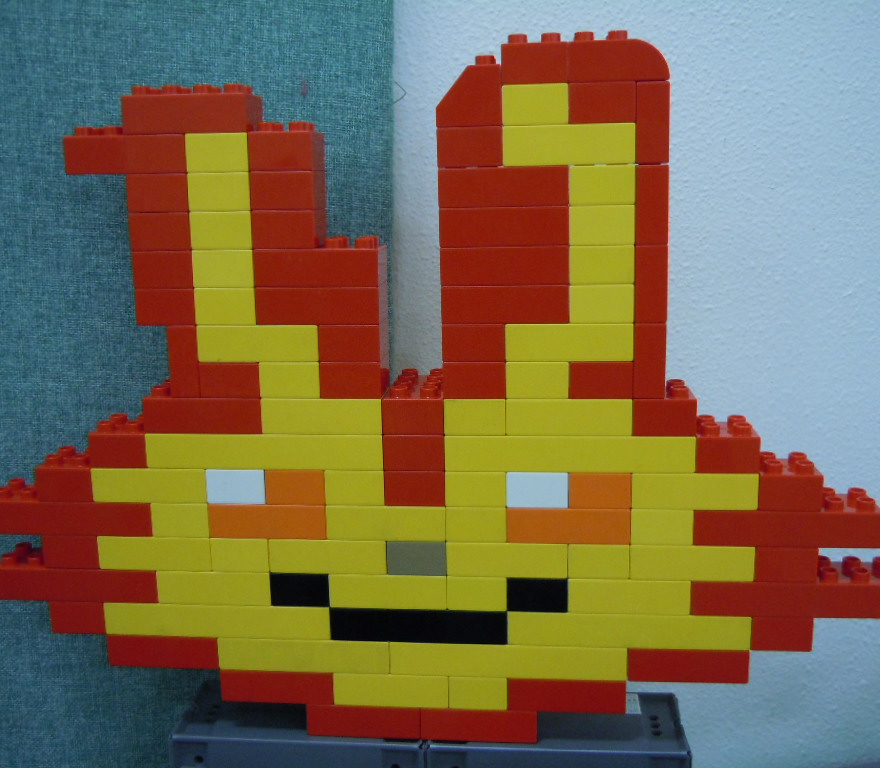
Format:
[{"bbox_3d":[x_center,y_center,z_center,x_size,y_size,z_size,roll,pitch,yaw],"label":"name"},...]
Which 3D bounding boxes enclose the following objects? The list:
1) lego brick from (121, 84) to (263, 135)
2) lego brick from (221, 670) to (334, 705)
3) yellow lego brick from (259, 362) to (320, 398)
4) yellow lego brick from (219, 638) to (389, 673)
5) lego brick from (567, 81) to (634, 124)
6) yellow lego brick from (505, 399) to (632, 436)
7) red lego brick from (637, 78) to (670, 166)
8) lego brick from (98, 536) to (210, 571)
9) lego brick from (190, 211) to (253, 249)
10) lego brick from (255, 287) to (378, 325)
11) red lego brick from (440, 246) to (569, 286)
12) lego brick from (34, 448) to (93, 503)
[{"bbox_3d":[-0.126,-0.140,0.517,0.064,0.023,0.032,0,11,5],"label":"lego brick"},{"bbox_3d":[-0.089,0.165,0.575,0.064,0.021,0.032,0,11,6],"label":"lego brick"},{"bbox_3d":[-0.077,-0.006,0.539,0.032,0.021,0.032,0,11,5],"label":"yellow lego brick"},{"bbox_3d":[-0.074,0.146,0.570,0.096,0.021,0.032,0,11,5],"label":"yellow lego brick"},{"bbox_3d":[0.080,-0.138,0.497,0.032,0.021,0.032,0,10,6],"label":"lego brick"},{"bbox_3d":[0.067,0.013,0.528,0.064,0.020,0.032,0,11,5],"label":"yellow lego brick"},{"bbox_3d":[0.103,-0.129,0.497,0.016,0.040,0.032,0,11,5],"label":"red lego brick"},{"bbox_3d":[-0.154,0.089,0.566,0.064,0.021,0.032,0,11,5],"label":"lego brick"},{"bbox_3d":[-0.109,-0.081,0.525,0.032,0.021,0.032,0,10,6],"label":"lego brick"},{"bbox_3d":[-0.060,-0.043,0.526,0.064,0.021,0.032,0,10,6],"label":"lego brick"},{"bbox_3d":[0.034,-0.062,0.516,0.064,0.020,0.032,0,11,5],"label":"red lego brick"},{"bbox_3d":[-0.203,0.050,0.561,0.032,0.024,0.032,0,11,6],"label":"lego brick"}]

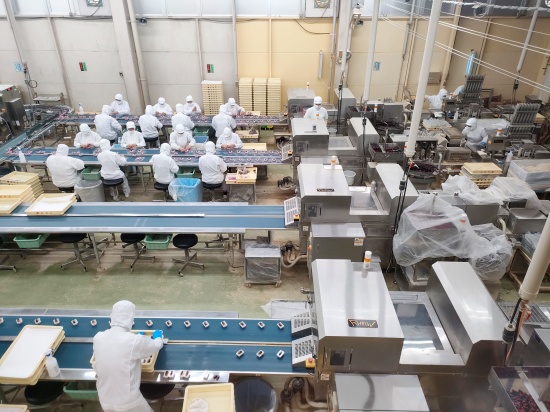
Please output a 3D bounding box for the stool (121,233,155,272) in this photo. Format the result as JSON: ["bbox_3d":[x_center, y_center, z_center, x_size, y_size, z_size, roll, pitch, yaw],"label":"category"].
[{"bbox_3d":[-2.060,0.627,6.335,0.450,0.490,0.450,0,30,0],"label":"stool"}]

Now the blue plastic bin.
[{"bbox_3d":[-1.576,-0.188,7.850,0.520,0.560,0.440,0,30,0],"label":"blue plastic bin"}]

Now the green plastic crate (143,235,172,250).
[{"bbox_3d":[-1.686,0.444,6.181,0.380,0.140,0.480,0,30,0],"label":"green plastic crate"}]

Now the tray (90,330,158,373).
[{"bbox_3d":[-1.464,1.436,4.307,0.600,0.120,0.410,1,29,1],"label":"tray"}]

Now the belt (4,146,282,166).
[{"bbox_3d":[-2.430,-0.852,7.948,5.000,0.130,0.700,0,30,0],"label":"belt"}]

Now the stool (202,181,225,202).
[{"bbox_3d":[-1.178,-0.210,8.228,0.440,0.480,0.440,1,29,1],"label":"stool"}]

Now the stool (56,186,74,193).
[{"bbox_3d":[-3.758,-0.159,7.878,0.420,0.530,0.420,0,30,0],"label":"stool"}]

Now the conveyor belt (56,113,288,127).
[{"bbox_3d":[-2.650,-2.206,11.085,5.995,0.130,0.891,1,29,1],"label":"conveyor belt"}]

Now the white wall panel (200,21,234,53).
[{"bbox_3d":[-1.501,-4.439,11.196,0.900,0.820,0.040,0,30,0],"label":"white wall panel"}]

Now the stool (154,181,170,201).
[{"bbox_3d":[-2.099,-0.210,8.220,0.440,0.480,0.440,1,29,1],"label":"stool"}]

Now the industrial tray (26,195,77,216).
[{"bbox_3d":[-3.265,-0.008,6.309,0.540,0.085,0.500,0,30,0],"label":"industrial tray"}]

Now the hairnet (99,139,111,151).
[{"bbox_3d":[-3.188,-1.144,8.019,0.210,0.230,0.240,8,30,14],"label":"hairnet"}]

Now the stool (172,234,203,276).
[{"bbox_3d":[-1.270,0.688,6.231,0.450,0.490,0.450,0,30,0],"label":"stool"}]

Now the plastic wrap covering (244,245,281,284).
[{"bbox_3d":[-0.174,0.865,6.260,0.516,0.516,0.329,1,29,1],"label":"plastic wrap covering"}]

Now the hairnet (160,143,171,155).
[{"bbox_3d":[-1.923,-1.012,7.545,0.185,0.230,0.220,8,31,13],"label":"hairnet"}]

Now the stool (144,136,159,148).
[{"bbox_3d":[-2.758,-1.277,9.577,0.420,0.480,0.420,0,30,0],"label":"stool"}]

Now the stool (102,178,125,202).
[{"bbox_3d":[-2.992,-0.271,8.075,0.420,0.530,0.420,0,30,0],"label":"stool"}]

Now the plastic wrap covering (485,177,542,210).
[{"bbox_3d":[3.504,-0.108,6.409,0.580,0.420,0.750,0,30,0],"label":"plastic wrap covering"}]

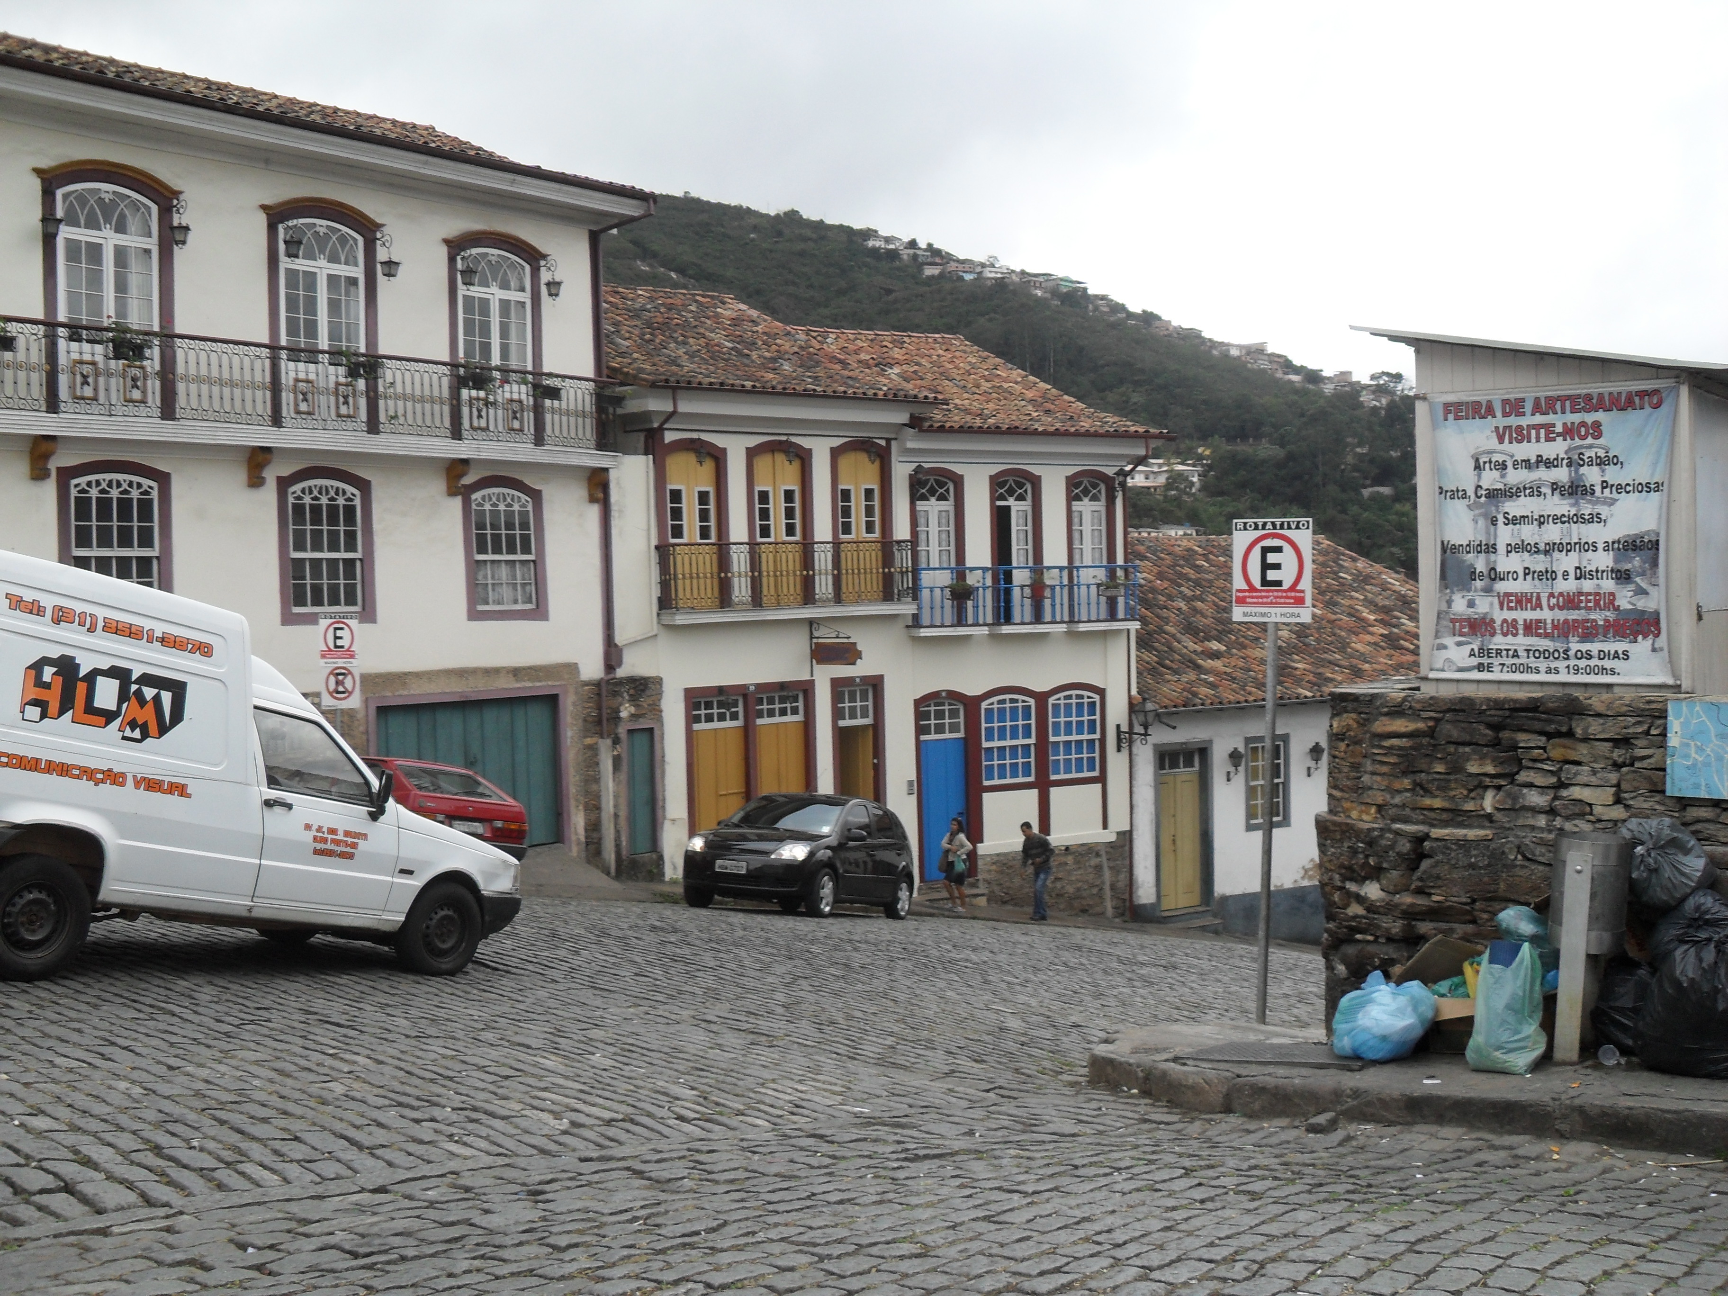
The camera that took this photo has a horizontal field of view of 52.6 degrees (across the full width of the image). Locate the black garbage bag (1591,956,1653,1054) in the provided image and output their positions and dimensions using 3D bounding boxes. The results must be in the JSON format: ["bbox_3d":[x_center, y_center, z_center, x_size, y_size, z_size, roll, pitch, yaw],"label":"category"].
[{"bbox_3d":[3.962,1.860,9.100,0.420,0.510,0.400,0,3,29],"label":"black garbage bag"}]

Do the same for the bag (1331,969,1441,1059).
[{"bbox_3d":[2.606,1.836,8.750,0.510,0.440,0.420,-1,2,3],"label":"bag"}]

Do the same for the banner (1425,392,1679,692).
[{"bbox_3d":[3.831,-0.637,9.750,1.340,1.620,0.040,0,3,29],"label":"banner"}]

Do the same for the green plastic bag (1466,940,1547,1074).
[{"bbox_3d":[3.160,1.771,8.600,0.390,0.620,0.300,-1,2,6],"label":"green plastic bag"}]

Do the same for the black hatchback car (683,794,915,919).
[{"bbox_3d":[-0.670,2.440,20.750,1.730,1.460,3.910,2,-9,22],"label":"black hatchback car"}]

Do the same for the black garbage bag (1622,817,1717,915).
[{"bbox_3d":[4.141,1.123,9.000,0.500,0.480,0.450,0,3,29],"label":"black garbage bag"}]

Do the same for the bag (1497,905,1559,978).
[{"bbox_3d":[3.558,1.579,9.350,0.360,0.400,0.330,0,3,29],"label":"bag"}]

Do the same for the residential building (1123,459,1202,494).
[{"bbox_3d":[56.606,-32.638,330.000,15.000,7.000,10.000,-1,2,6],"label":"residential building"}]

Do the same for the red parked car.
[{"bbox_3d":[-5.620,1.930,20.200,3.800,1.370,1.600,2,-8,42],"label":"red parked car"}]

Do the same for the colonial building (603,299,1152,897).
[{"bbox_3d":[-1.309,-0.854,31.469,10.600,10.800,8.500,-3,2,-34],"label":"colonial building"}]

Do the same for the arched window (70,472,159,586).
[{"bbox_3d":[-8.584,-1.182,20.000,0.150,1.650,1.060,1,3,41],"label":"arched window"}]

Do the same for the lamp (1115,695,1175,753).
[{"bbox_3d":[4.759,1.351,30.674,0.430,0.980,0.970,-2,2,-29],"label":"lamp"}]

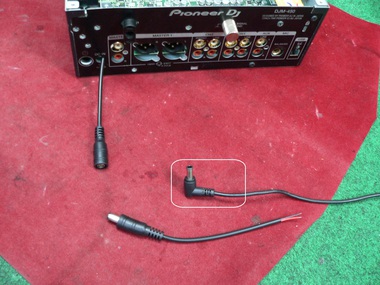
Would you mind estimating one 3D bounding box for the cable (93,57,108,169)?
[{"bbox_3d":[-0.084,-0.029,0.371,0.013,0.026,0.109,-3,58,-10],"label":"cable"}]

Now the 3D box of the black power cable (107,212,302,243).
[{"bbox_3d":[0.017,0.071,0.331,0.169,0.011,0.025,1,58,-8],"label":"black power cable"}]

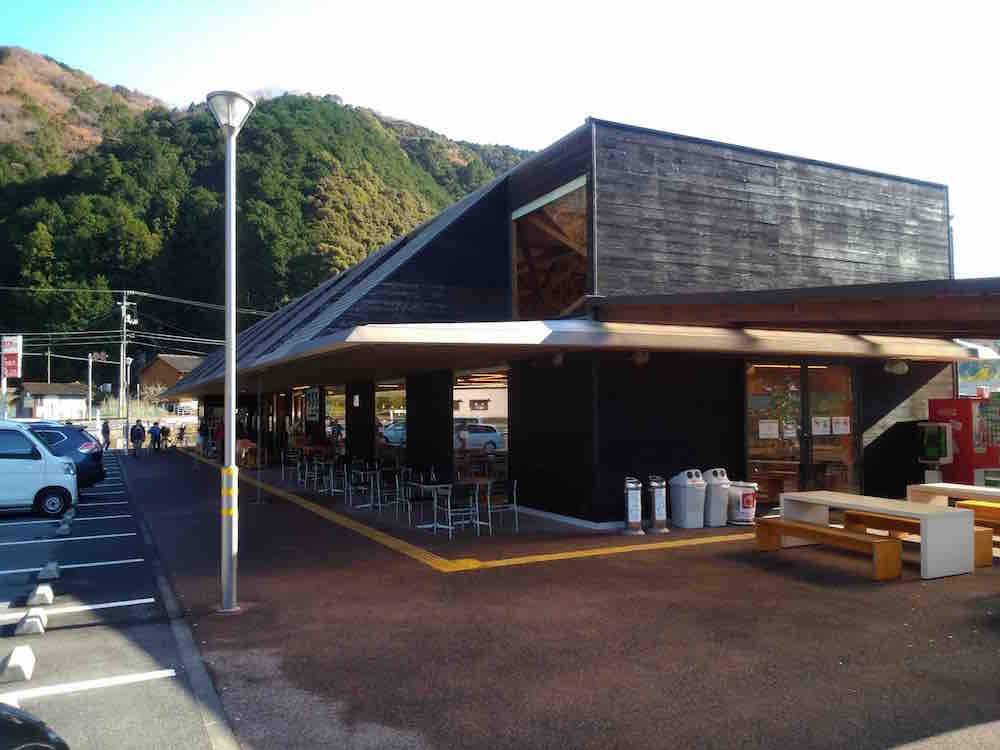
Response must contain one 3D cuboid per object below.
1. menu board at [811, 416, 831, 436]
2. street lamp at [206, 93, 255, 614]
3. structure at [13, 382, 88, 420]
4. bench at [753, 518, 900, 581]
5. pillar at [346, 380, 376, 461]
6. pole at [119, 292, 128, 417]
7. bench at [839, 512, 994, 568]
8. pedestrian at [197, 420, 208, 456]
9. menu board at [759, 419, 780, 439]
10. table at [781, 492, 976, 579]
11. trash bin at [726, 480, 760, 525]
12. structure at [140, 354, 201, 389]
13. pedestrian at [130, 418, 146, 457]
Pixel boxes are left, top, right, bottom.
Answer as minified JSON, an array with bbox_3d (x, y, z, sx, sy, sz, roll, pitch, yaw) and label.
[{"bbox_3d":[6.504,1.042,15.779,0.510,0.350,0.030,0,-3,-27],"label":"menu board"},{"bbox_3d":[-2.725,-0.267,7.924,0.490,5.193,0.490,-1,-3,0],"label":"street lamp"},{"bbox_3d":[-44.275,2.616,77.000,6.702,3.653,5.000,1,-3,-27],"label":"structure"},{"bbox_3d":[4.035,2.134,9.731,0.427,0.440,1.905,1,-3,-22],"label":"bench"},{"bbox_3d":[-4.472,1.637,25.339,0.260,2.860,2.850,0,-3,-27],"label":"pillar"},{"bbox_3d":[-29.887,-1.629,62.000,0.400,10.163,0.400,1,-3,-27],"label":"pole"},{"bbox_3d":[5.465,2.148,10.312,0.427,0.440,1.905,0,-3,-21],"label":"bench"},{"bbox_3d":[-12.884,2.704,33.838,0.500,1.640,0.340,0,-2,-21],"label":"pedestrian"},{"bbox_3d":[5.058,1.004,14.639,0.510,0.356,0.030,1,-3,-27],"label":"menu board"},{"bbox_3d":[4.678,1.964,9.865,0.794,0.721,2.235,0,-2,-23],"label":"table"},{"bbox_3d":[4.022,2.111,12.941,0.460,0.690,0.460,-1,-2,0],"label":"trash bin"},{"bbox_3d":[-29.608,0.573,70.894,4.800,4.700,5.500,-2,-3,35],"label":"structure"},{"bbox_3d":[-16.427,2.849,35.451,0.580,1.680,0.360,0,-2,-25],"label":"pedestrian"}]

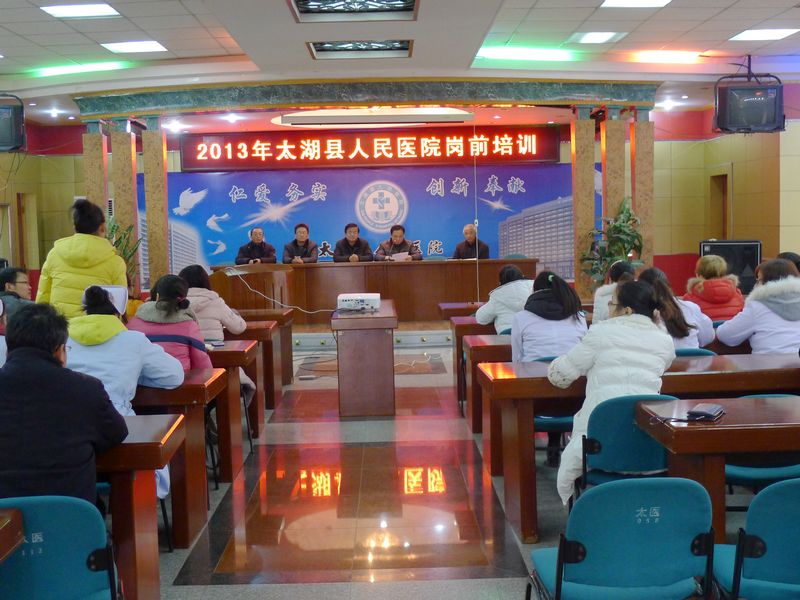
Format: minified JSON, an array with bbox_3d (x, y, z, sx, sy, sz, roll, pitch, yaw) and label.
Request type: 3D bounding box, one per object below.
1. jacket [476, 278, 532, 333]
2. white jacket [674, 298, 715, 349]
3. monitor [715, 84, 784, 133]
[{"bbox_3d":[0.760,0.146,6.719,0.490,0.580,0.550,-2,5,-9],"label":"jacket"},{"bbox_3d":[1.467,0.287,5.413,0.460,0.640,0.420,-1,5,-1],"label":"white jacket"},{"bbox_3d":[3.933,-2.152,11.200,0.710,0.530,0.500,-1,9,7],"label":"monitor"}]

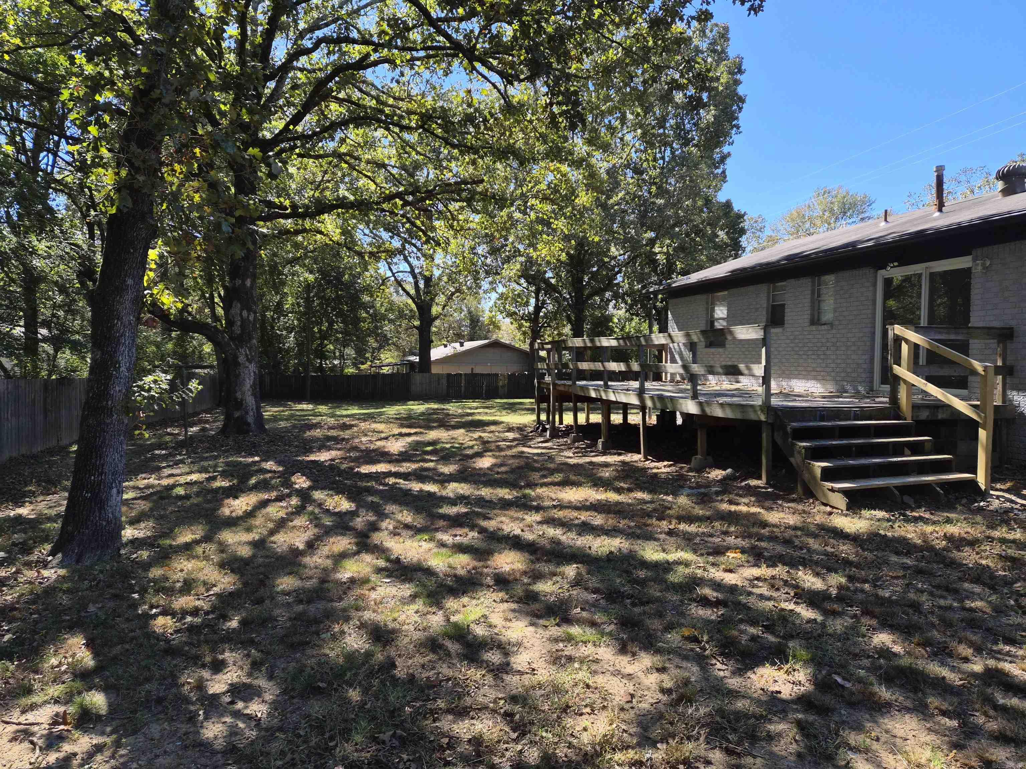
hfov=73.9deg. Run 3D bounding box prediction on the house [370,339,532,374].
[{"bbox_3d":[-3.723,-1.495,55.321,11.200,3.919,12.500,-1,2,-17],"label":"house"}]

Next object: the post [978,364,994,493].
[{"bbox_3d":[5.513,0.514,7.950,0.095,1.494,0.095,-1,2,-15],"label":"post"}]

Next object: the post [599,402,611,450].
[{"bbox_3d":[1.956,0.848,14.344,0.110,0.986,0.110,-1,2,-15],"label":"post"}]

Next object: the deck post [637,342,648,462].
[{"bbox_3d":[2.406,0.261,12.672,0.095,2.233,0.095,-1,2,-15],"label":"deck post"}]

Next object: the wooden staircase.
[{"bbox_3d":[4.400,0.831,8.348,1.900,0.975,1.490,-1,2,-15],"label":"wooden staircase"}]

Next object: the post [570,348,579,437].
[{"bbox_3d":[1.468,0.109,16.156,0.095,2.211,0.095,-1,2,-15],"label":"post"}]

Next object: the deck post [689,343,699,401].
[{"bbox_3d":[2.886,-0.268,10.860,0.095,1.034,0.095,-1,2,-15],"label":"deck post"}]

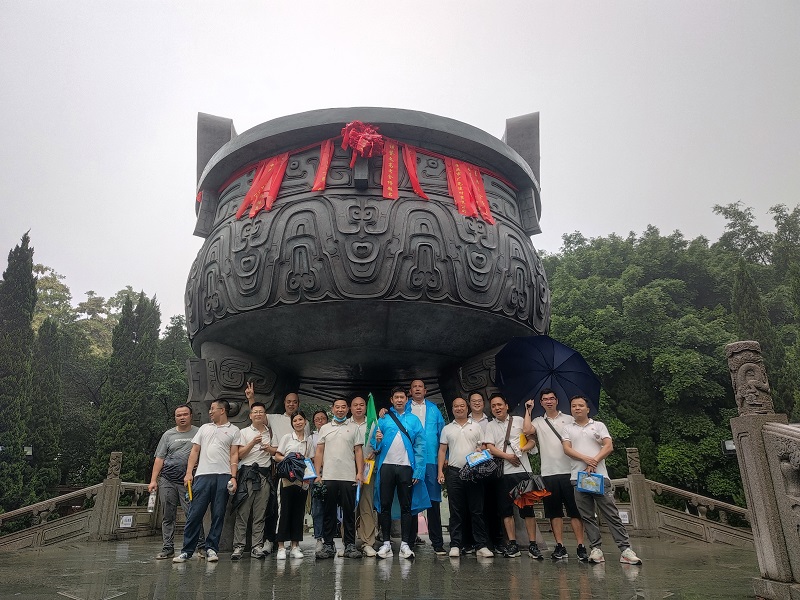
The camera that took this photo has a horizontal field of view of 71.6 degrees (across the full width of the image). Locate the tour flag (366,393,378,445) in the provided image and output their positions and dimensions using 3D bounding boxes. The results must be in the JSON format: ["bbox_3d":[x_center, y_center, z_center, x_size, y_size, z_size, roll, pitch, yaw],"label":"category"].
[{"bbox_3d":[-0.299,1.315,6.104,0.140,0.600,0.080,0,-19,0],"label":"tour flag"}]

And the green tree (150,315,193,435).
[{"bbox_3d":[-6.690,3.306,16.312,2.100,5.971,2.100,0,-19,0],"label":"green tree"}]

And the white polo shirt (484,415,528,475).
[{"bbox_3d":[1.211,1.603,6.164,0.520,0.652,0.280,-6,-20,17],"label":"white polo shirt"}]

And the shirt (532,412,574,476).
[{"bbox_3d":[1.737,1.607,6.215,0.510,0.707,0.280,-5,-20,15],"label":"shirt"}]

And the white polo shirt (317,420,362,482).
[{"bbox_3d":[-0.664,1.666,6.142,0.520,0.675,0.280,2,-19,-5],"label":"white polo shirt"}]

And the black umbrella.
[{"bbox_3d":[1.700,1.040,6.420,1.330,0.660,1.330,25,-49,8],"label":"black umbrella"}]

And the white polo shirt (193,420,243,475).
[{"bbox_3d":[-1.997,1.616,6.054,0.510,0.592,0.270,7,-20,-21],"label":"white polo shirt"}]

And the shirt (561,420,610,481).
[{"bbox_3d":[1.974,1.576,5.888,0.490,0.647,0.270,-9,-21,24],"label":"shirt"}]

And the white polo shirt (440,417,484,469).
[{"bbox_3d":[0.711,1.627,6.261,0.520,0.570,0.280,-3,-19,8],"label":"white polo shirt"}]

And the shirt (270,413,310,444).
[{"bbox_3d":[-1.329,1.692,6.609,0.540,0.695,0.280,4,-19,-11],"label":"shirt"}]

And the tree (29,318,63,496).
[{"bbox_3d":[-9.530,3.129,14.787,1.500,5.512,1.500,0,-19,0],"label":"tree"}]

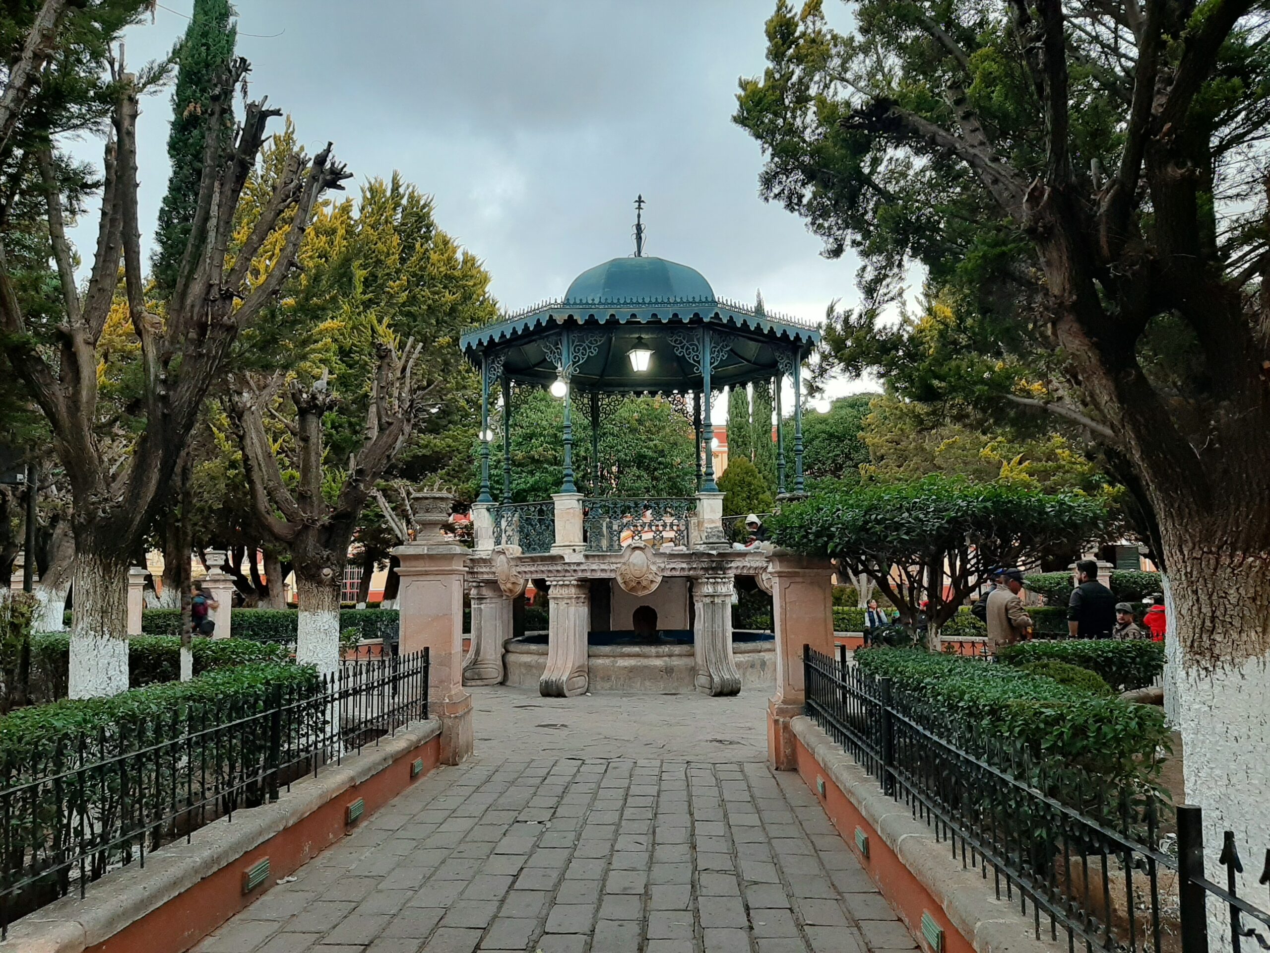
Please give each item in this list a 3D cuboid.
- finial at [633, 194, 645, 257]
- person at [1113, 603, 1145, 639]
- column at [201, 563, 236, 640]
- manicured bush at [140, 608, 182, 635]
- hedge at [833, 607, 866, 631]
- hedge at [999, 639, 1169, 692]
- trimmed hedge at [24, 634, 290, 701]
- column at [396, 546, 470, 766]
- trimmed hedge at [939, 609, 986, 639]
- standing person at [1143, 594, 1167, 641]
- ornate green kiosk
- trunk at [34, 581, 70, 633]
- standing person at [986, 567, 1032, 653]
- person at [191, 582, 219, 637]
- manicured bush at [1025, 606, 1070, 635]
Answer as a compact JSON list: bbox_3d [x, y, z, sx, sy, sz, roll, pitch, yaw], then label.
[{"bbox_3d":[0.093,-4.687,17.821,0.230,1.230,0.230,-1,-7,2],"label":"finial"},{"bbox_3d":[5.554,2.084,10.620,0.520,1.360,0.500,-5,-8,30],"label":"person"},{"bbox_3d":[-7.963,2.747,18.207,0.570,1.940,0.570,-1,-7,2],"label":"column"},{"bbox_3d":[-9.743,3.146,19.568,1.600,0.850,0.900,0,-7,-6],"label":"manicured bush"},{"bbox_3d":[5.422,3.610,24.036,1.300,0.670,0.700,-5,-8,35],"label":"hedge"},{"bbox_3d":[4.086,1.808,8.692,1.800,0.600,0.650,4,-8,-30],"label":"hedge"},{"bbox_3d":[-5.737,2.175,10.713,5.000,0.750,0.950,-6,-9,37],"label":"trimmed hedge"},{"bbox_3d":[-1.754,1.536,8.396,0.570,1.900,0.570,-1,-7,2],"label":"column"},{"bbox_3d":[7.720,3.520,22.431,1.700,0.850,0.900,-6,-9,37],"label":"trimmed hedge"},{"bbox_3d":[7.570,2.398,13.806,0.420,1.380,0.320,-1,-7,6],"label":"standing person"},{"bbox_3d":[0.128,-0.785,17.334,6.000,8.780,6.000,-1,-7,2],"label":"ornate green kiosk"},{"bbox_3d":[-9.081,2.299,14.838,0.550,1.330,0.500,0,-7,0],"label":"trunk"},{"bbox_3d":[3.801,1.760,9.655,0.360,1.690,0.500,5,-9,-37],"label":"standing person"},{"bbox_3d":[-6.916,2.542,15.208,0.450,1.740,0.500,-3,-8,21],"label":"person"},{"bbox_3d":[9.164,3.321,21.145,1.700,0.850,0.900,-6,-9,37],"label":"manicured bush"}]

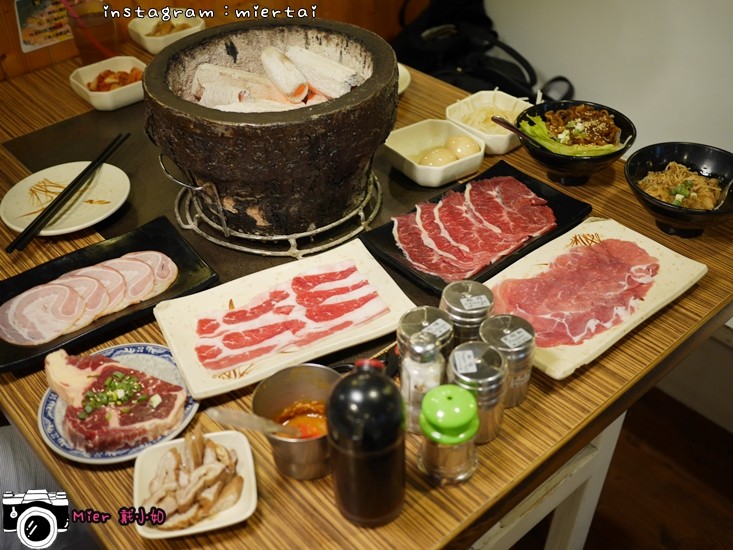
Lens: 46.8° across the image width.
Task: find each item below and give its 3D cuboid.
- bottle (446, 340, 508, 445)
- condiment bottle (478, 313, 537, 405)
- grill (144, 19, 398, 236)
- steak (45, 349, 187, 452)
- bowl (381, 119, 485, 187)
[{"bbox_3d":[0.097,0.105,0.754,0.049,0.080,0.049,-2,38,0],"label":"bottle"},{"bbox_3d":[0.128,0.080,0.788,0.050,0.079,0.050,-2,39,0],"label":"condiment bottle"},{"bbox_3d":[-0.107,-0.173,1.035,0.292,0.178,0.292,-2,38,0],"label":"grill"},{"bbox_3d":[-0.238,0.119,0.784,0.151,0.025,0.092,7,40,10],"label":"steak"},{"bbox_3d":[0.091,-0.161,1.131,0.110,0.036,0.110,-24,43,-26],"label":"bowl"}]

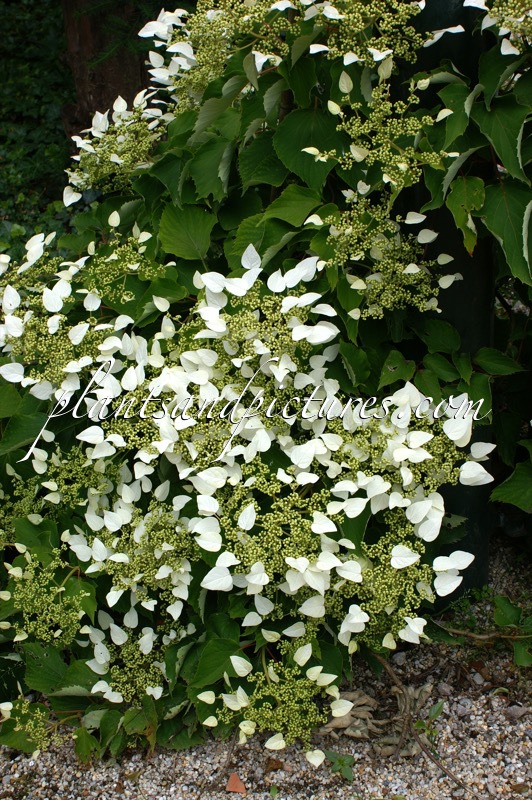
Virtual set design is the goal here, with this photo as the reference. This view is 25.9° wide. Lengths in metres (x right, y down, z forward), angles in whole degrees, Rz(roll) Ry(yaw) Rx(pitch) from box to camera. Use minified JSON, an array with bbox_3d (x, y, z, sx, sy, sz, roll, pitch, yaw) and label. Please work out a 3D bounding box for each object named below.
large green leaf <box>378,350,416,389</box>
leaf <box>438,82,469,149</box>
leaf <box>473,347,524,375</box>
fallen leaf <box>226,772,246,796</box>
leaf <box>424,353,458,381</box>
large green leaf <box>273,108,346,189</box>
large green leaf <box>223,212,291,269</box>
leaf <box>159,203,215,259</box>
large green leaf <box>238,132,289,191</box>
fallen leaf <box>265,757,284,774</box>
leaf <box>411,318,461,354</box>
[{"bbox_3d":[0.220,-0.051,1.930,0.060,0.022,0.072,27,69,11],"label":"large green leaf"},{"bbox_3d":[0.294,-0.444,1.800,0.052,0.105,0.030,14,-6,23],"label":"leaf"},{"bbox_3d":[0.393,-0.067,1.950,0.090,0.025,0.055,9,53,-1],"label":"leaf"},{"bbox_3d":[-0.051,0.664,2.000,0.035,0.008,0.048,-2,21,-2],"label":"fallen leaf"},{"bbox_3d":[0.292,-0.054,1.930,0.070,0.020,0.045,34,62,13],"label":"leaf"},{"bbox_3d":[0.070,-0.401,1.850,0.120,0.137,0.030,-3,-17,-4],"label":"large green leaf"},{"bbox_3d":[-0.012,-0.250,1.820,0.107,0.035,0.110,6,57,4],"label":"large green leaf"},{"bbox_3d":[-0.126,-0.270,1.850,0.092,0.025,0.105,-20,61,-8],"label":"leaf"},{"bbox_3d":[-0.004,-0.385,1.880,0.085,0.110,0.030,25,-8,10],"label":"large green leaf"},{"bbox_3d":[0.014,0.611,1.930,0.034,0.012,0.038,0,15,0],"label":"fallen leaf"},{"bbox_3d":[0.289,-0.108,1.970,0.085,0.025,0.065,11,64,6],"label":"leaf"}]

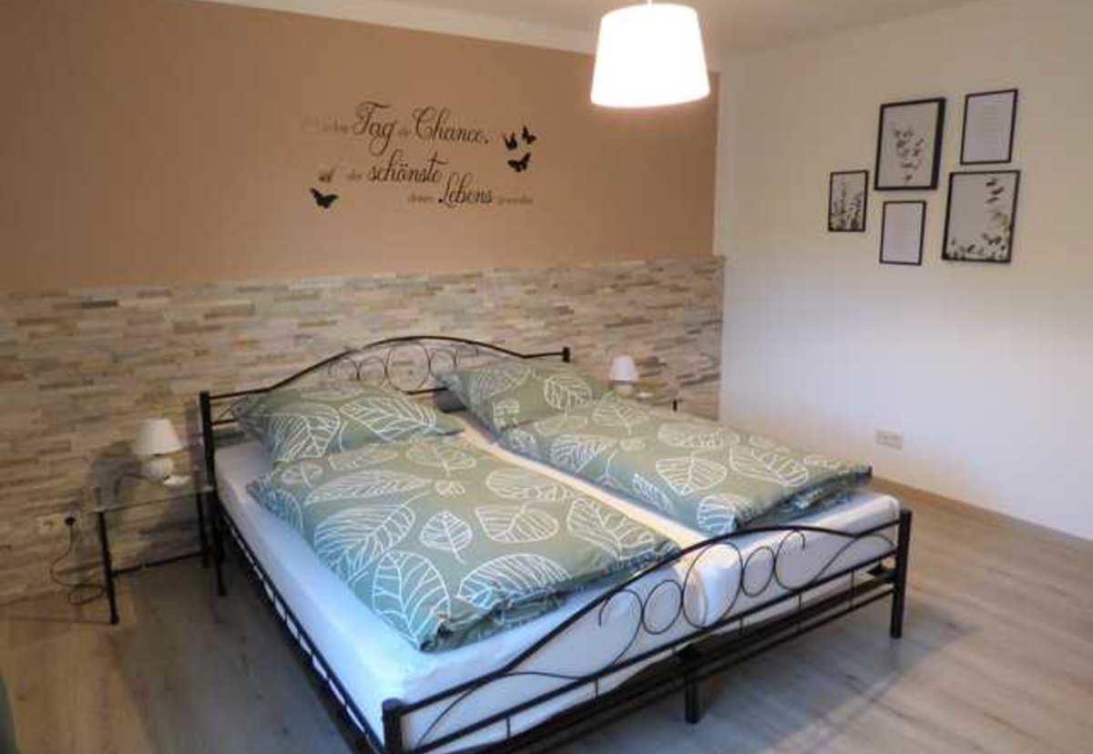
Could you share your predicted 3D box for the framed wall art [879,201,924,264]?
[{"bbox_3d":[1.832,-0.737,3.729,0.018,0.315,0.221,-9,14,-35],"label":"framed wall art"}]

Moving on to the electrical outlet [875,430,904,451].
[{"bbox_3d":[1.859,0.339,3.935,0.012,0.082,0.151,-9,14,-35],"label":"electrical outlet"}]

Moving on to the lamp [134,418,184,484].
[{"bbox_3d":[-1.546,0.289,2.880,0.172,0.242,0.172,-8,14,-32],"label":"lamp"}]

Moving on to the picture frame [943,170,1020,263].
[{"bbox_3d":[2.047,-0.754,3.422,0.020,0.413,0.305,-9,14,-35],"label":"picture frame"}]

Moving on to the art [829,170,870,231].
[{"bbox_3d":[1.643,-0.950,3.947,0.018,0.315,0.220,-9,14,-35],"label":"art"}]

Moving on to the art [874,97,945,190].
[{"bbox_3d":[1.823,-1.155,3.639,0.030,0.416,0.312,-9,14,-35],"label":"art"}]

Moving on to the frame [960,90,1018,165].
[{"bbox_3d":[2.039,-1.146,3.348,0.018,0.315,0.222,-9,14,-35],"label":"frame"}]

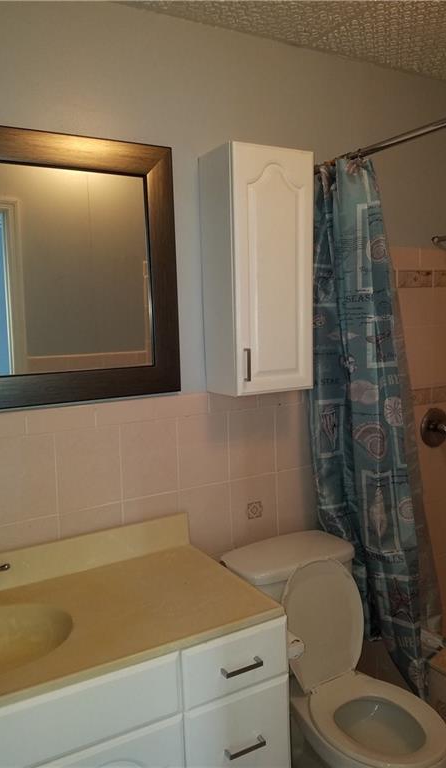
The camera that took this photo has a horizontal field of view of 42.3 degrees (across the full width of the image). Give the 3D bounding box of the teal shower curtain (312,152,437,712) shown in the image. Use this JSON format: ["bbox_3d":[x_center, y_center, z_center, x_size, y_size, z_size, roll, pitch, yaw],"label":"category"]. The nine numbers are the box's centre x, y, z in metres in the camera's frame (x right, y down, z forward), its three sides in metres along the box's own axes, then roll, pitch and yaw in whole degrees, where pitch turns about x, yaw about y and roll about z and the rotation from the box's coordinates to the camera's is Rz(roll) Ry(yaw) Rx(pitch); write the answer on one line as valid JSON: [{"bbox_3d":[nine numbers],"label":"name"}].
[{"bbox_3d":[0.561,0.151,2.058,0.240,1.815,0.440,-5,8,-29],"label":"teal shower curtain"}]

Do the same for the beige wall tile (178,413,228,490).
[{"bbox_3d":[-0.067,0.232,2.013,0.200,0.250,0.012,-6,7,-28],"label":"beige wall tile"}]

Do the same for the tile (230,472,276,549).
[{"bbox_3d":[0.117,0.464,2.136,0.200,0.250,0.012,-6,7,-28],"label":"tile"}]

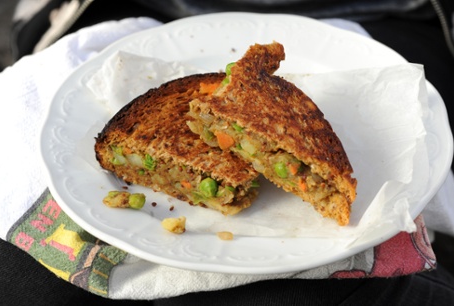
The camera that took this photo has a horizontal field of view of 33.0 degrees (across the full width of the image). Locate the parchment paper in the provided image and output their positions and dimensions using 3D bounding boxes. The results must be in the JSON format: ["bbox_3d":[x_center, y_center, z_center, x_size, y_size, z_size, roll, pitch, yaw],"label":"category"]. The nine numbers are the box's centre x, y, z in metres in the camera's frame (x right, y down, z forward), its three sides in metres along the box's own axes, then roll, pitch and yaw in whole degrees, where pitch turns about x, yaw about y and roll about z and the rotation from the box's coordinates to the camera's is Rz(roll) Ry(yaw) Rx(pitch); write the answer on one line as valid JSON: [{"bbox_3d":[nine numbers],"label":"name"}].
[{"bbox_3d":[0.009,-0.014,0.469,0.220,0.033,0.165,5,41,9],"label":"parchment paper"}]

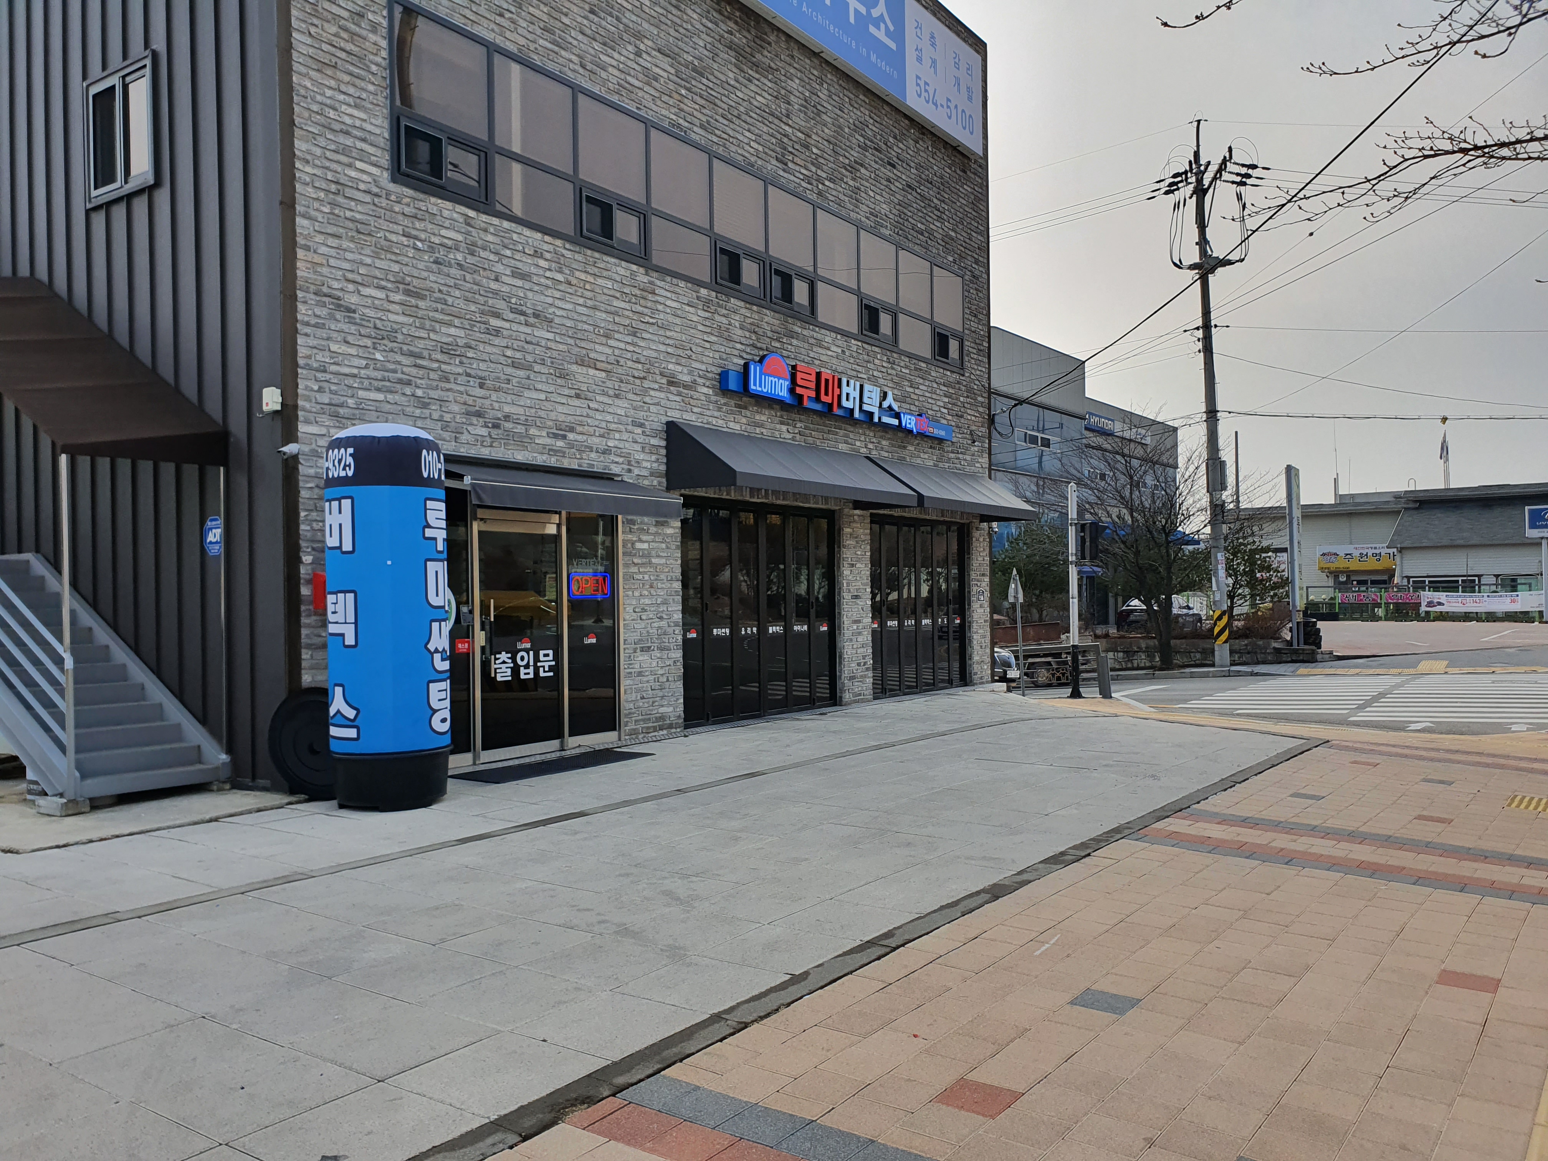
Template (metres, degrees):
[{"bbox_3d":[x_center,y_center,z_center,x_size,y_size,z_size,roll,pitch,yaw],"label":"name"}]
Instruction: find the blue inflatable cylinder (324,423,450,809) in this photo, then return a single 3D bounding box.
[{"bbox_3d":[-2.887,0.236,8.727,0.890,2.820,0.890,-1,0,-19],"label":"blue inflatable cylinder"}]

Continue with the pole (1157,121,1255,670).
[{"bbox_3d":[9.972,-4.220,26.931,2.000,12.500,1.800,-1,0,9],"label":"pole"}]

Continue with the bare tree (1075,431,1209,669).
[{"bbox_3d":[8.482,-0.736,26.814,3.100,5.600,3.000,-1,0,0],"label":"bare tree"}]

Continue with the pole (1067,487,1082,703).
[{"bbox_3d":[4.946,0.153,19.209,0.240,3.560,0.240,-1,0,-6],"label":"pole"}]

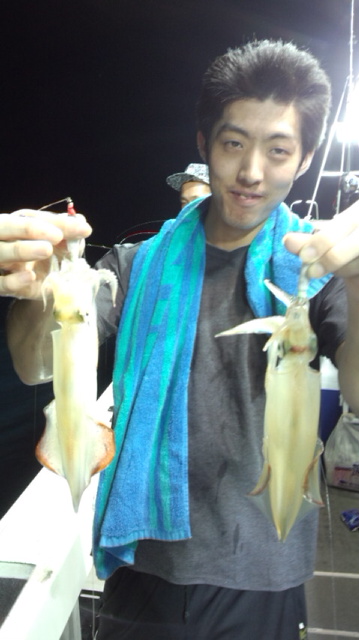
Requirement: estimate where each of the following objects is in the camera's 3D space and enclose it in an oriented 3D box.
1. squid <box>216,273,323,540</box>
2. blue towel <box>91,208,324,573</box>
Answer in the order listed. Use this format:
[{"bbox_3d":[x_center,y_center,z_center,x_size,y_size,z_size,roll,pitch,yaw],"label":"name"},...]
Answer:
[{"bbox_3d":[0.086,0.089,0.457,0.102,0.265,0.055,1,9,7],"label":"squid"},{"bbox_3d":[0.050,0.105,0.810,0.380,0.610,0.210,1,9,5],"label":"blue towel"}]

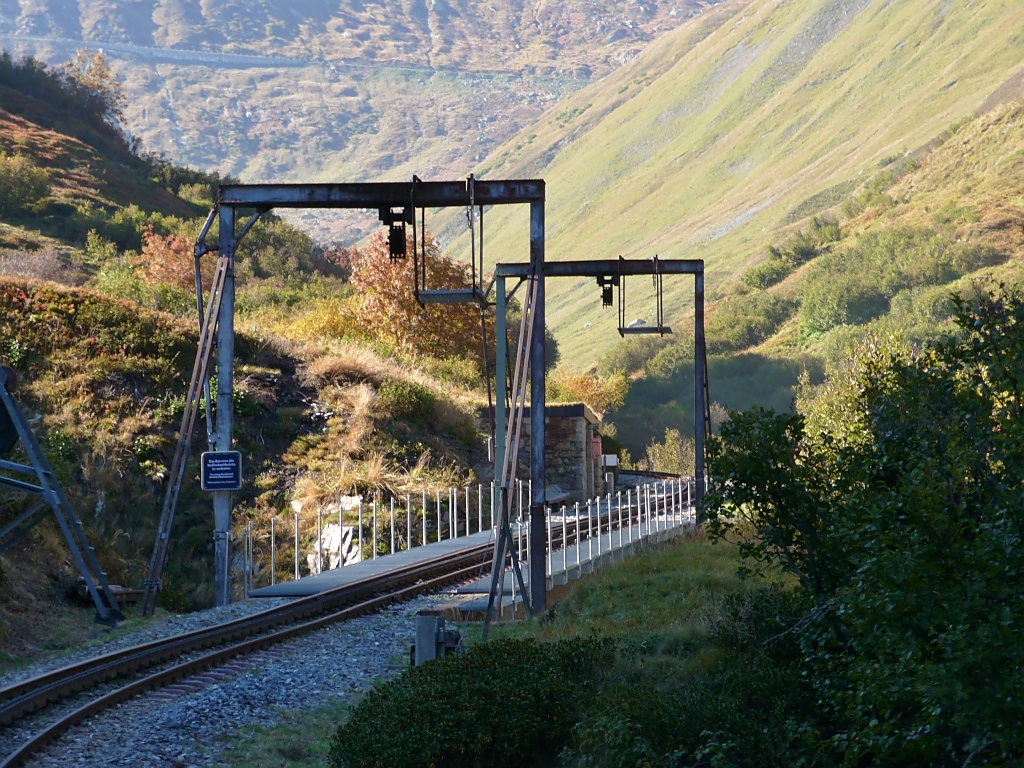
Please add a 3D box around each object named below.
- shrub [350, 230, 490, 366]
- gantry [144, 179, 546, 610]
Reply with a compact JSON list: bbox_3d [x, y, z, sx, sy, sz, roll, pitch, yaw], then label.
[{"bbox_3d":[-2.523,-2.330,115.000,3.850,3.800,3.500,0,-6,0],"label":"shrub"},{"bbox_3d":[-2.282,0.003,55.955,4.964,6.421,5.420,-1,-6,6],"label":"gantry"}]

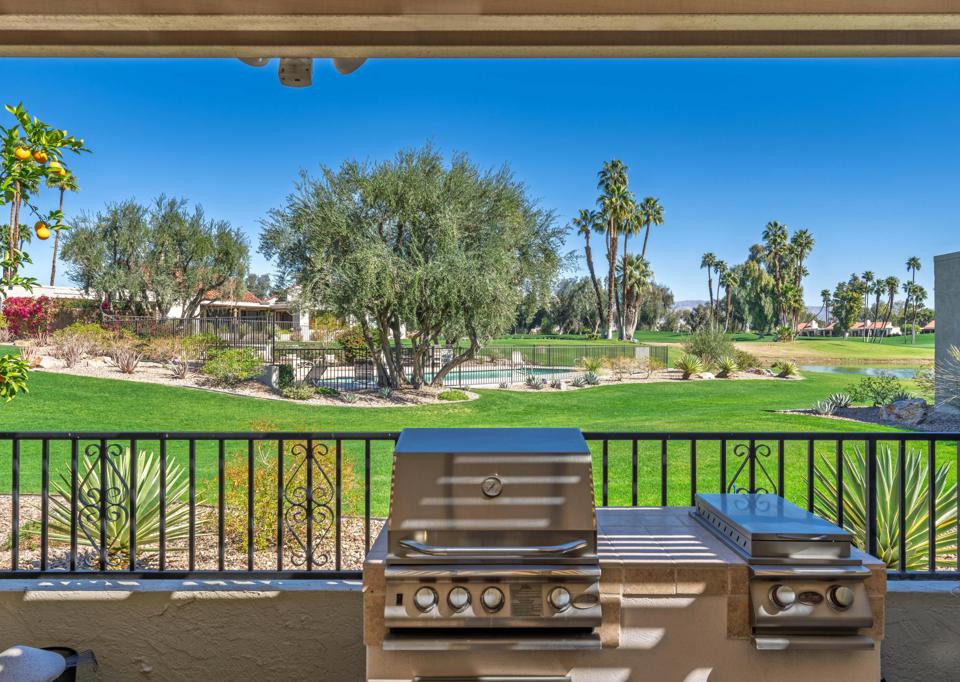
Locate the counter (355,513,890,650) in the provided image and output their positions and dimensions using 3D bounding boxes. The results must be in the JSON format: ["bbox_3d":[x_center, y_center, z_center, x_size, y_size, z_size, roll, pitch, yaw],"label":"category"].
[{"bbox_3d":[0.487,1.202,2.687,1.752,0.900,0.795,0,0,0],"label":"counter"}]

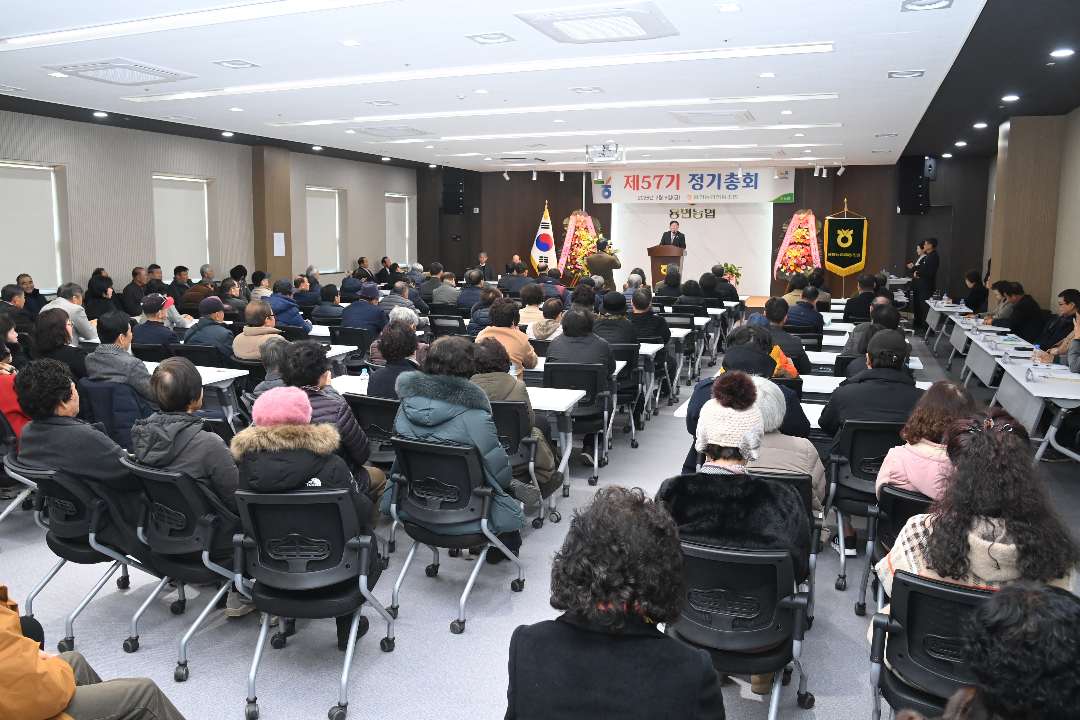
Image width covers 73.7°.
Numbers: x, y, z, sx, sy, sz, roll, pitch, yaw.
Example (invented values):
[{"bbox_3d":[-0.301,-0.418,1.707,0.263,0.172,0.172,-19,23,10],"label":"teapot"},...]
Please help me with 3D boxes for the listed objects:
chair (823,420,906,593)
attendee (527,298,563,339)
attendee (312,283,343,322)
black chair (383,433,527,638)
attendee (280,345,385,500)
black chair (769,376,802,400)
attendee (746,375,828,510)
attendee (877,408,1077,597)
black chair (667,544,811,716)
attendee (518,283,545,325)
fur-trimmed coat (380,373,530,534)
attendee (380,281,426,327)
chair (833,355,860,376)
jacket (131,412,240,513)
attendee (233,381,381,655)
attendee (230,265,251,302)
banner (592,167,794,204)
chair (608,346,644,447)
[{"bbox_3d":[1.764,0.721,3.772,0.550,0.840,0.560,3,11,14],"label":"chair"},{"bbox_3d":[0.089,0.030,6.627,0.480,1.200,0.750,6,11,26],"label":"attendee"},{"bbox_3d":[-2.085,-0.215,7.552,0.500,1.200,0.680,5,11,22],"label":"attendee"},{"bbox_3d":[-0.414,0.771,3.453,0.550,0.840,0.570,4,10,20],"label":"black chair"},{"bbox_3d":[-1.110,0.522,3.734,0.540,1.220,0.800,7,12,31],"label":"attendee"},{"bbox_3d":[1.565,0.491,5.002,0.550,0.840,0.560,4,11,17],"label":"black chair"},{"bbox_3d":[1.022,0.618,3.256,0.520,1.210,0.680,5,11,22],"label":"attendee"},{"bbox_3d":[1.377,0.762,2.287,0.580,1.270,0.750,5,11,26],"label":"attendee"},{"bbox_3d":[0.646,0.938,2.510,0.550,0.840,0.570,5,11,23],"label":"black chair"},{"bbox_3d":[-0.090,-0.190,7.697,0.460,1.250,0.750,5,11,23],"label":"attendee"},{"bbox_3d":[-0.397,0.437,3.520,0.570,0.830,0.520,6,11,25],"label":"fur-trimmed coat"},{"bbox_3d":[-1.577,-0.291,8.281,0.580,1.200,0.820,6,12,28],"label":"attendee"},{"bbox_3d":[2.522,0.366,5.751,0.550,0.840,0.560,4,11,17],"label":"chair"},{"bbox_3d":[-1.447,0.461,3.052,0.530,0.660,0.440,6,11,31],"label":"jacket"},{"bbox_3d":[-0.911,0.670,3.042,0.600,1.180,0.720,1,10,-1],"label":"attendee"},{"bbox_3d":[-4.498,-0.818,10.916,0.750,1.220,0.500,2,10,8],"label":"attendee"},{"bbox_3d":[3.350,-3.890,16.104,4.520,0.730,0.030,5,11,22],"label":"banner"},{"bbox_3d":[0.629,0.260,6.419,0.550,0.860,0.570,0,10,-9],"label":"chair"}]

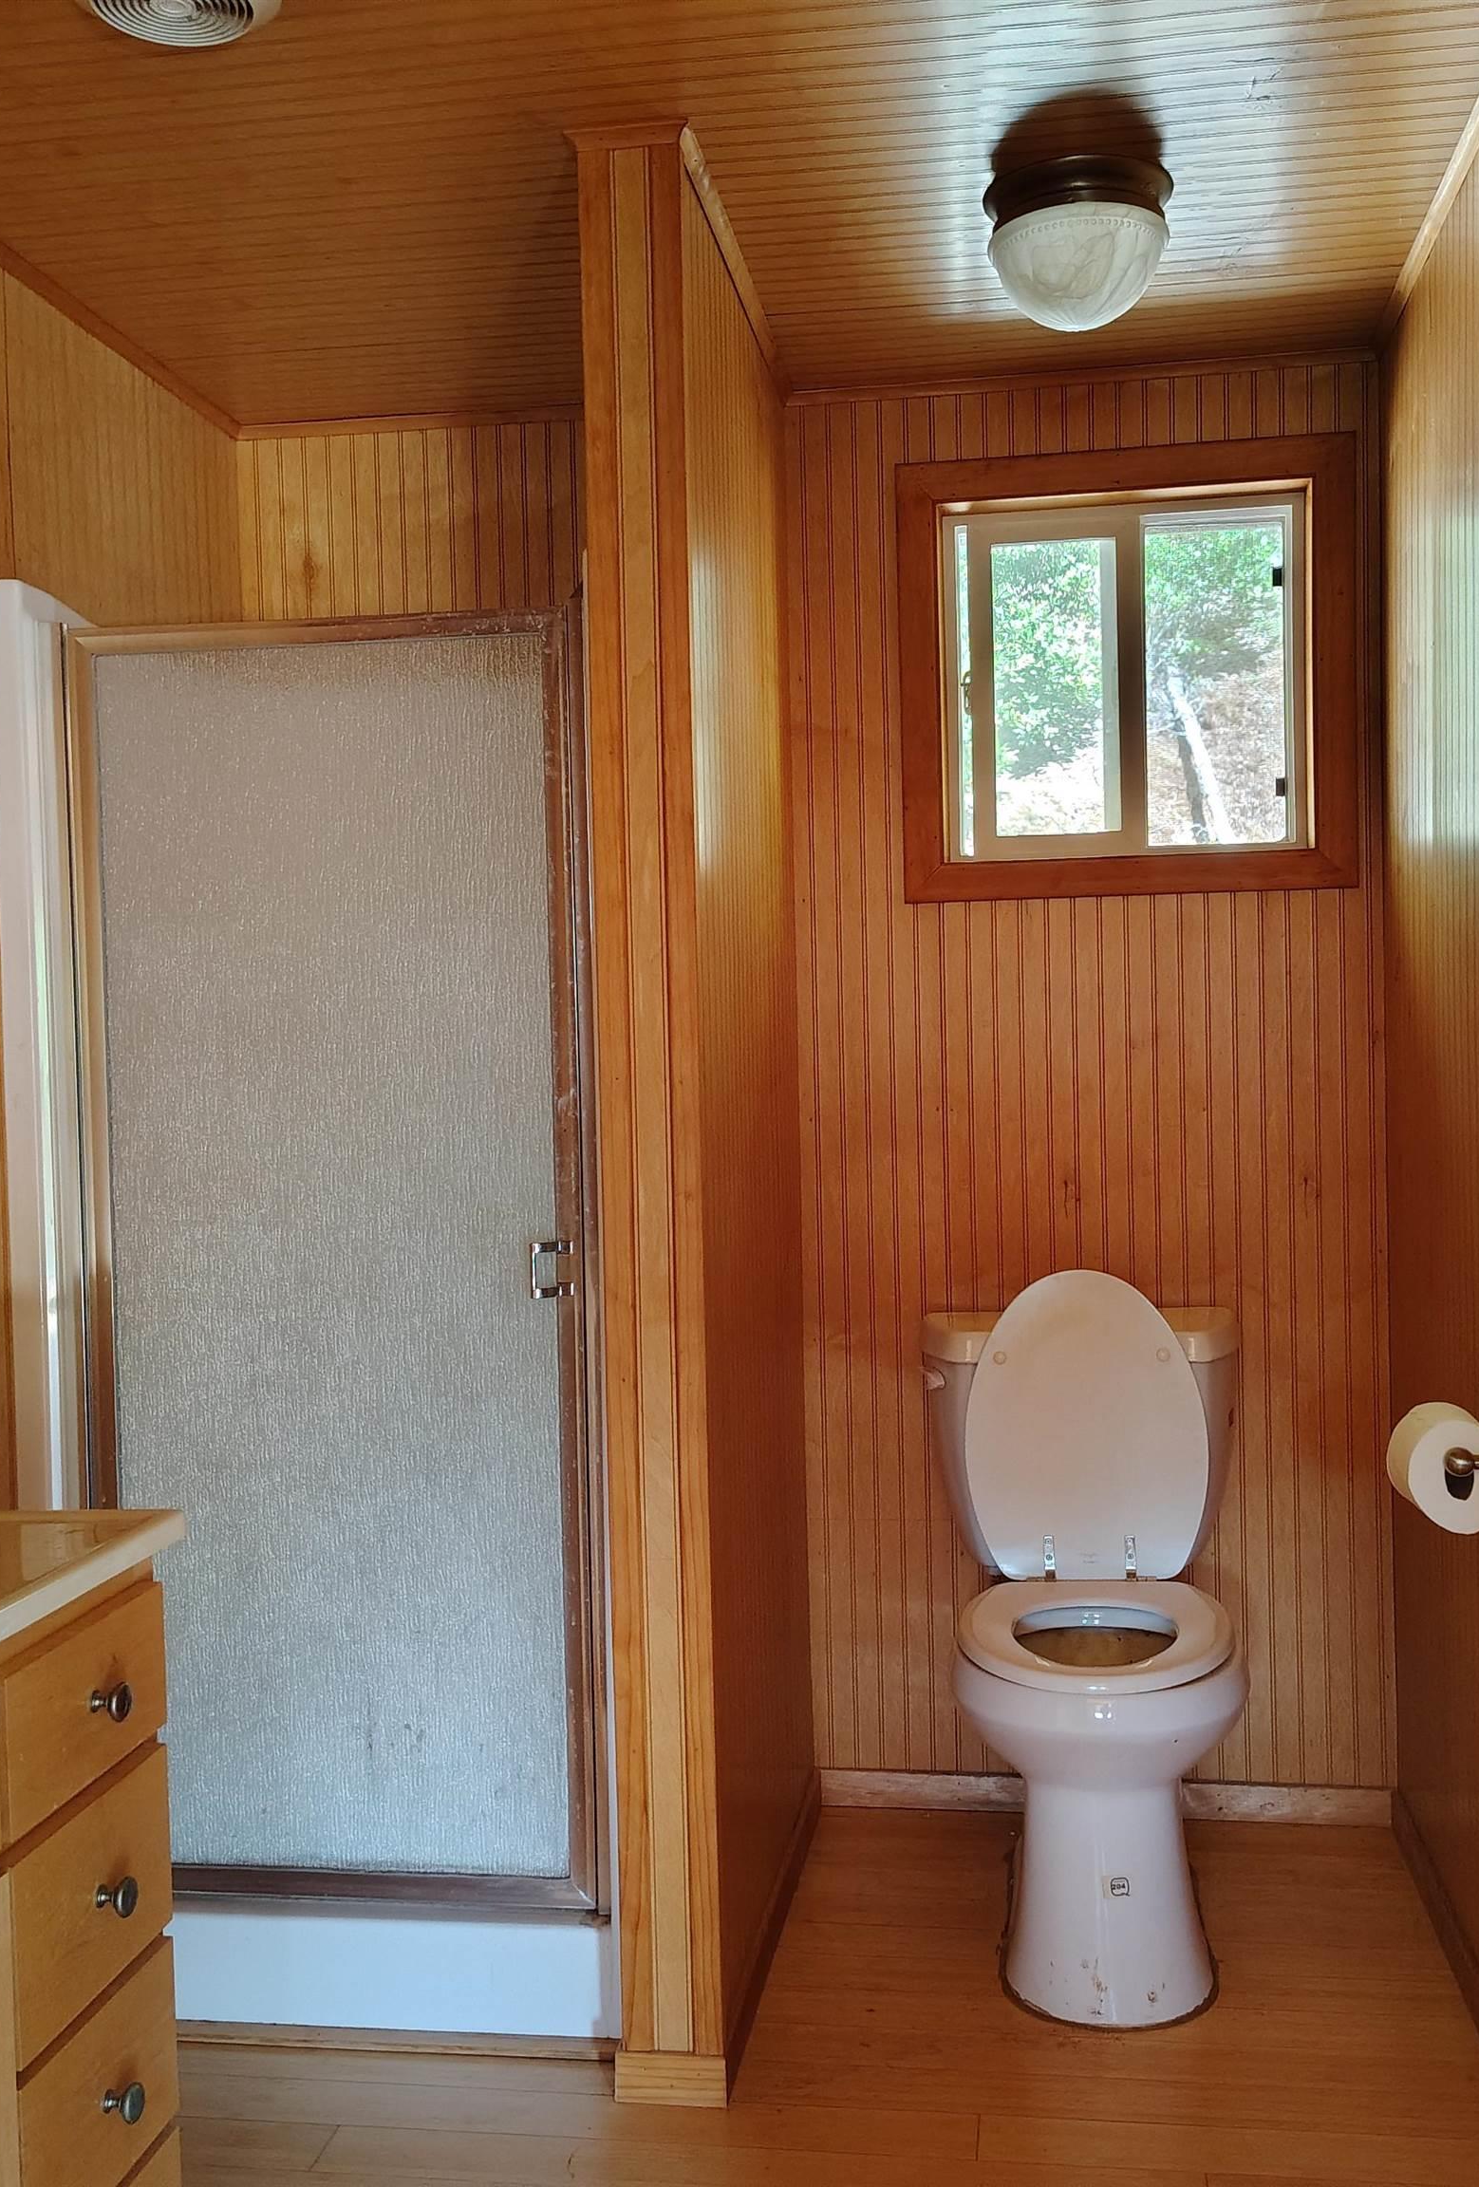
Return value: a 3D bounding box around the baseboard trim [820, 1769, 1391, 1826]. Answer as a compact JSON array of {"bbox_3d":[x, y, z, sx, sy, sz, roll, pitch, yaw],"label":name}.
[{"bbox_3d":[0.572,1.115,3.195,0.886,0.059,0.017,-1,1,9],"label":"baseboard trim"}]

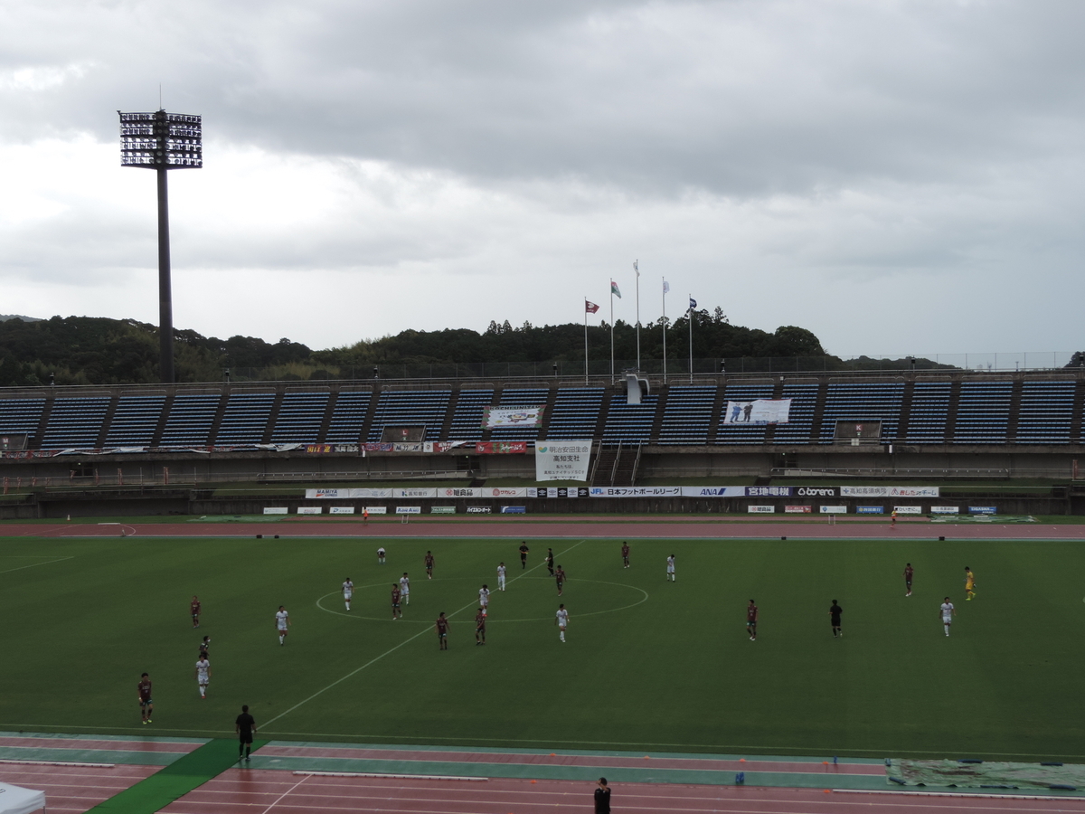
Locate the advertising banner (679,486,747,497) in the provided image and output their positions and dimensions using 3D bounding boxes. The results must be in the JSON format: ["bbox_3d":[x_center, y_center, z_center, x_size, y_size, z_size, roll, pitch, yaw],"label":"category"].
[{"bbox_3d":[16.518,8.235,142.275,6.089,0.961,0.100,-1,0,11],"label":"advertising banner"}]

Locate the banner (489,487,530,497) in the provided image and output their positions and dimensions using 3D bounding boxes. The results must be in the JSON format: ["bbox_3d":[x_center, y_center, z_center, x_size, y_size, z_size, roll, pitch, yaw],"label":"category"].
[{"bbox_3d":[-3.783,8.536,146.172,4.517,0.960,0.100,-1,0,11],"label":"banner"}]

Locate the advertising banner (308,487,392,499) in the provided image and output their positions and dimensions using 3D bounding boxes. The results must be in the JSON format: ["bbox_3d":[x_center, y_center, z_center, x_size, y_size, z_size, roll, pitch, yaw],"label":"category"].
[{"bbox_3d":[-19.577,8.791,149.204,9.222,0.971,0.100,-1,0,11],"label":"advertising banner"}]

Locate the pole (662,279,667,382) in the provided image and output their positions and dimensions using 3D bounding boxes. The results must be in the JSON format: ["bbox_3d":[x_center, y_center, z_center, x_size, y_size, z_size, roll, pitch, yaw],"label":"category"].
[{"bbox_3d":[13.577,-8.439,163.982,0.200,12.008,0.200,-1,0,11],"label":"pole"}]

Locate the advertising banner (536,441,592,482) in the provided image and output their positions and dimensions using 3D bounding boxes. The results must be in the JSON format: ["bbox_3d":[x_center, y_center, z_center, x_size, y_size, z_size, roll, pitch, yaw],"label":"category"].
[{"bbox_3d":[2.132,5.595,152.217,5.895,4.166,0.150,-1,0,11],"label":"advertising banner"}]

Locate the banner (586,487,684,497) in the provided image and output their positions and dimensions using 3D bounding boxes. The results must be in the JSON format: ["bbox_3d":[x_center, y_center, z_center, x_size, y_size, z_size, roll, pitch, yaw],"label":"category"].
[{"bbox_3d":[9.008,8.264,142.857,9.044,1.009,0.050,-1,0,11],"label":"banner"}]

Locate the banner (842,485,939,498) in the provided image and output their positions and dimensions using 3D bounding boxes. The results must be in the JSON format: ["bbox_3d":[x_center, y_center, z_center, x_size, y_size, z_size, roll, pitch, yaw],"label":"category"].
[{"bbox_3d":[32.595,7.953,138.295,8.988,0.985,0.050,-1,0,11],"label":"banner"}]

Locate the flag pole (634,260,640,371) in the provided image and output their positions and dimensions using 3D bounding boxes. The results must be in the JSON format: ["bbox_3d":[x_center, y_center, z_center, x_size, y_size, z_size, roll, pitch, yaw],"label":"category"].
[{"bbox_3d":[10.724,-9.436,164.528,0.200,13.986,0.200,-1,0,11],"label":"flag pole"}]

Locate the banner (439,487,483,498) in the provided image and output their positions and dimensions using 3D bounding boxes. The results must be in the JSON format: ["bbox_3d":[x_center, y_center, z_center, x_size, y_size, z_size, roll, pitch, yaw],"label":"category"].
[{"bbox_3d":[-8.162,8.496,146.177,4.545,1.005,0.050,-1,0,11],"label":"banner"}]

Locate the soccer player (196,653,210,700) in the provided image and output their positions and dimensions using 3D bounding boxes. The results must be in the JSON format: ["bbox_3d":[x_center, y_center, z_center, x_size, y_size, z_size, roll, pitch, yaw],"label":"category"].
[{"bbox_3d":[-12.687,10.048,55.298,0.580,1.690,0.480,-1,0,-8],"label":"soccer player"}]

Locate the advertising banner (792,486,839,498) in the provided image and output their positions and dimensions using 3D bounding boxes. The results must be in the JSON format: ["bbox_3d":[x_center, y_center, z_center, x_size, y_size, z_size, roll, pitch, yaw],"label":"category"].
[{"bbox_3d":[26.122,8.136,140.431,4.415,0.965,0.100,-1,0,11],"label":"advertising banner"}]

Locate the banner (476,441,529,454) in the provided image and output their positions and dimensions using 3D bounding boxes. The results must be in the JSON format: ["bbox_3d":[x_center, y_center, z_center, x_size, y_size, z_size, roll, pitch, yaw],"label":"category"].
[{"bbox_3d":[-4.214,4.247,152.752,5.276,1.125,0.100,-1,0,6],"label":"banner"}]

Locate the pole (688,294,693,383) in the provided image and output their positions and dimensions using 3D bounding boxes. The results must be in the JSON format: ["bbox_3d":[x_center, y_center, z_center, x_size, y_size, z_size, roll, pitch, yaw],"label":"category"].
[{"bbox_3d":[16.572,-7.588,164.289,0.220,9.933,0.220,-1,0,11],"label":"pole"}]

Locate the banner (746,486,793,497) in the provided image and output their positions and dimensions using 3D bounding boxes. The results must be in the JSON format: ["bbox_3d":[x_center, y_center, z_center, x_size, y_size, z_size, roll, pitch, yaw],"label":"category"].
[{"bbox_3d":[21.748,8.172,141.271,4.494,0.963,0.100,-1,0,11],"label":"banner"}]

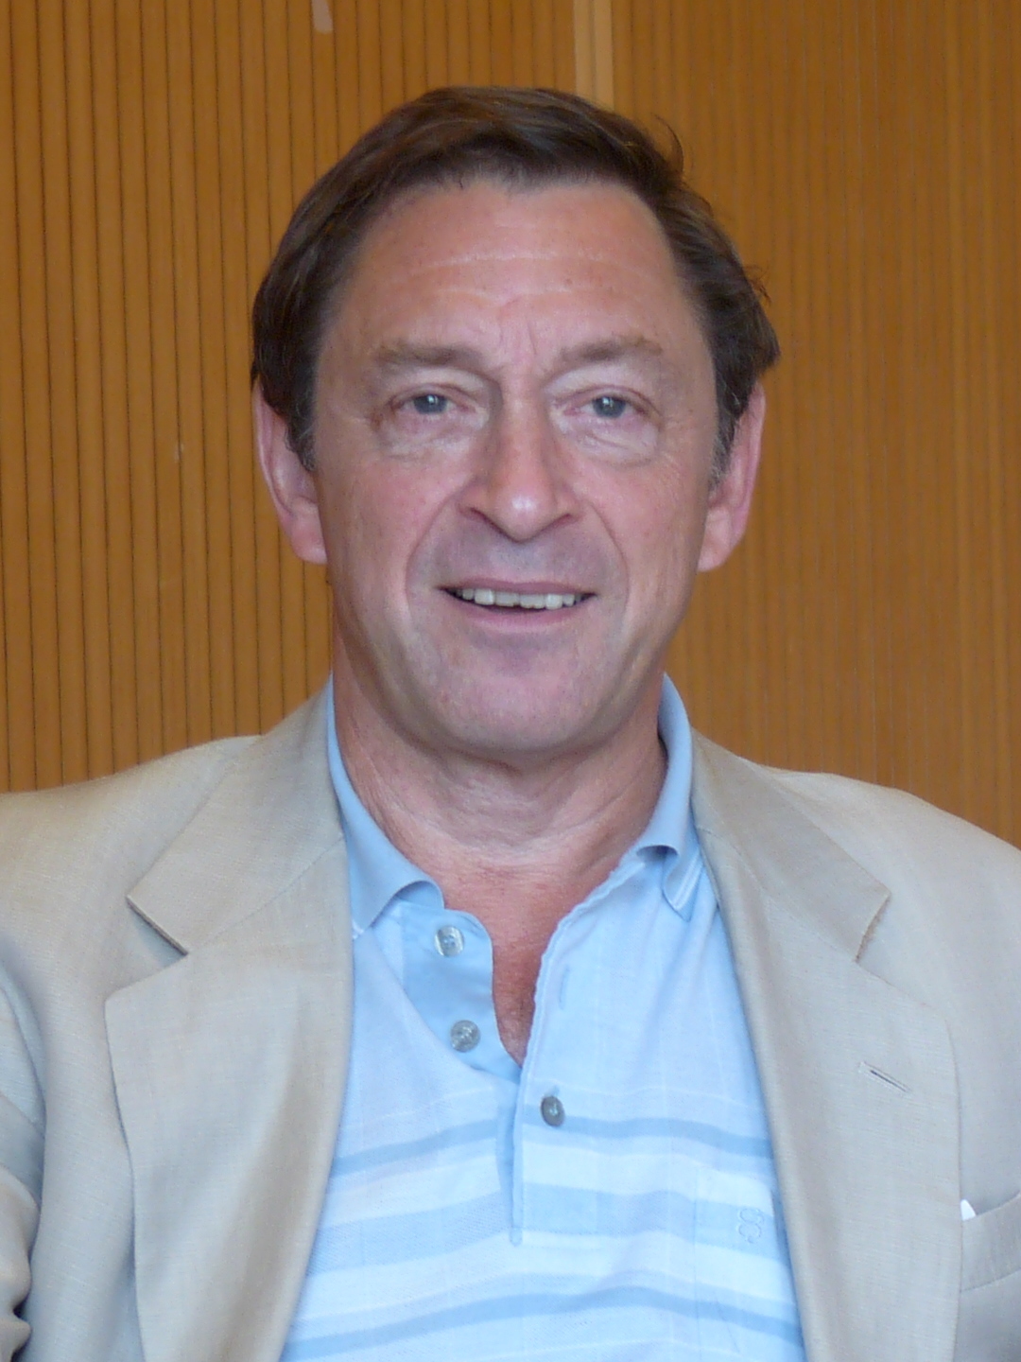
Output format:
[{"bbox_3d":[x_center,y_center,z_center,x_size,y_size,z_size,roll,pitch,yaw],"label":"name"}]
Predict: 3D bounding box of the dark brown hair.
[{"bbox_3d":[0.002,-0.144,0.895,0.206,0.182,0.200,-1,1,-1],"label":"dark brown hair"}]

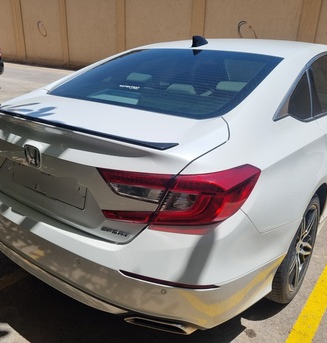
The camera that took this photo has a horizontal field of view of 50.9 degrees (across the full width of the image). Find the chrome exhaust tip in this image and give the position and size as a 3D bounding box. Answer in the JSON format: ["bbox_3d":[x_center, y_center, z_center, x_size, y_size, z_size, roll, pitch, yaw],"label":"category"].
[{"bbox_3d":[-0.012,0.647,1.481,0.255,0.075,0.160,12,21,27],"label":"chrome exhaust tip"}]

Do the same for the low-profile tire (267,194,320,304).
[{"bbox_3d":[0.709,0.414,2.022,0.240,0.665,0.670,16,23,34],"label":"low-profile tire"}]

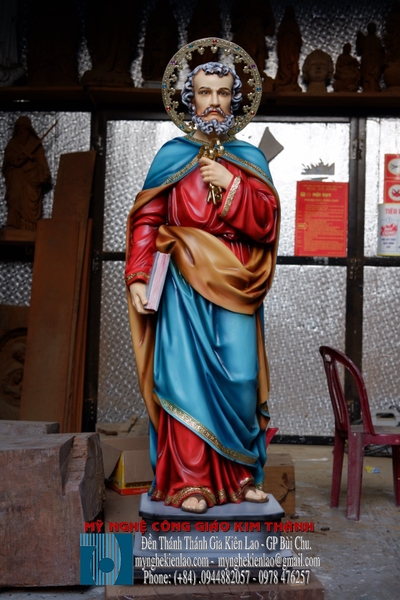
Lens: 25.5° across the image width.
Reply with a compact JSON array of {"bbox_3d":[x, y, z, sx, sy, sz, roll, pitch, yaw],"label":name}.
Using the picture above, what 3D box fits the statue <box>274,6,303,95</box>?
[{"bbox_3d":[0.634,-1.808,6.400,0.217,0.648,0.190,2,-3,-1],"label":"statue"}]

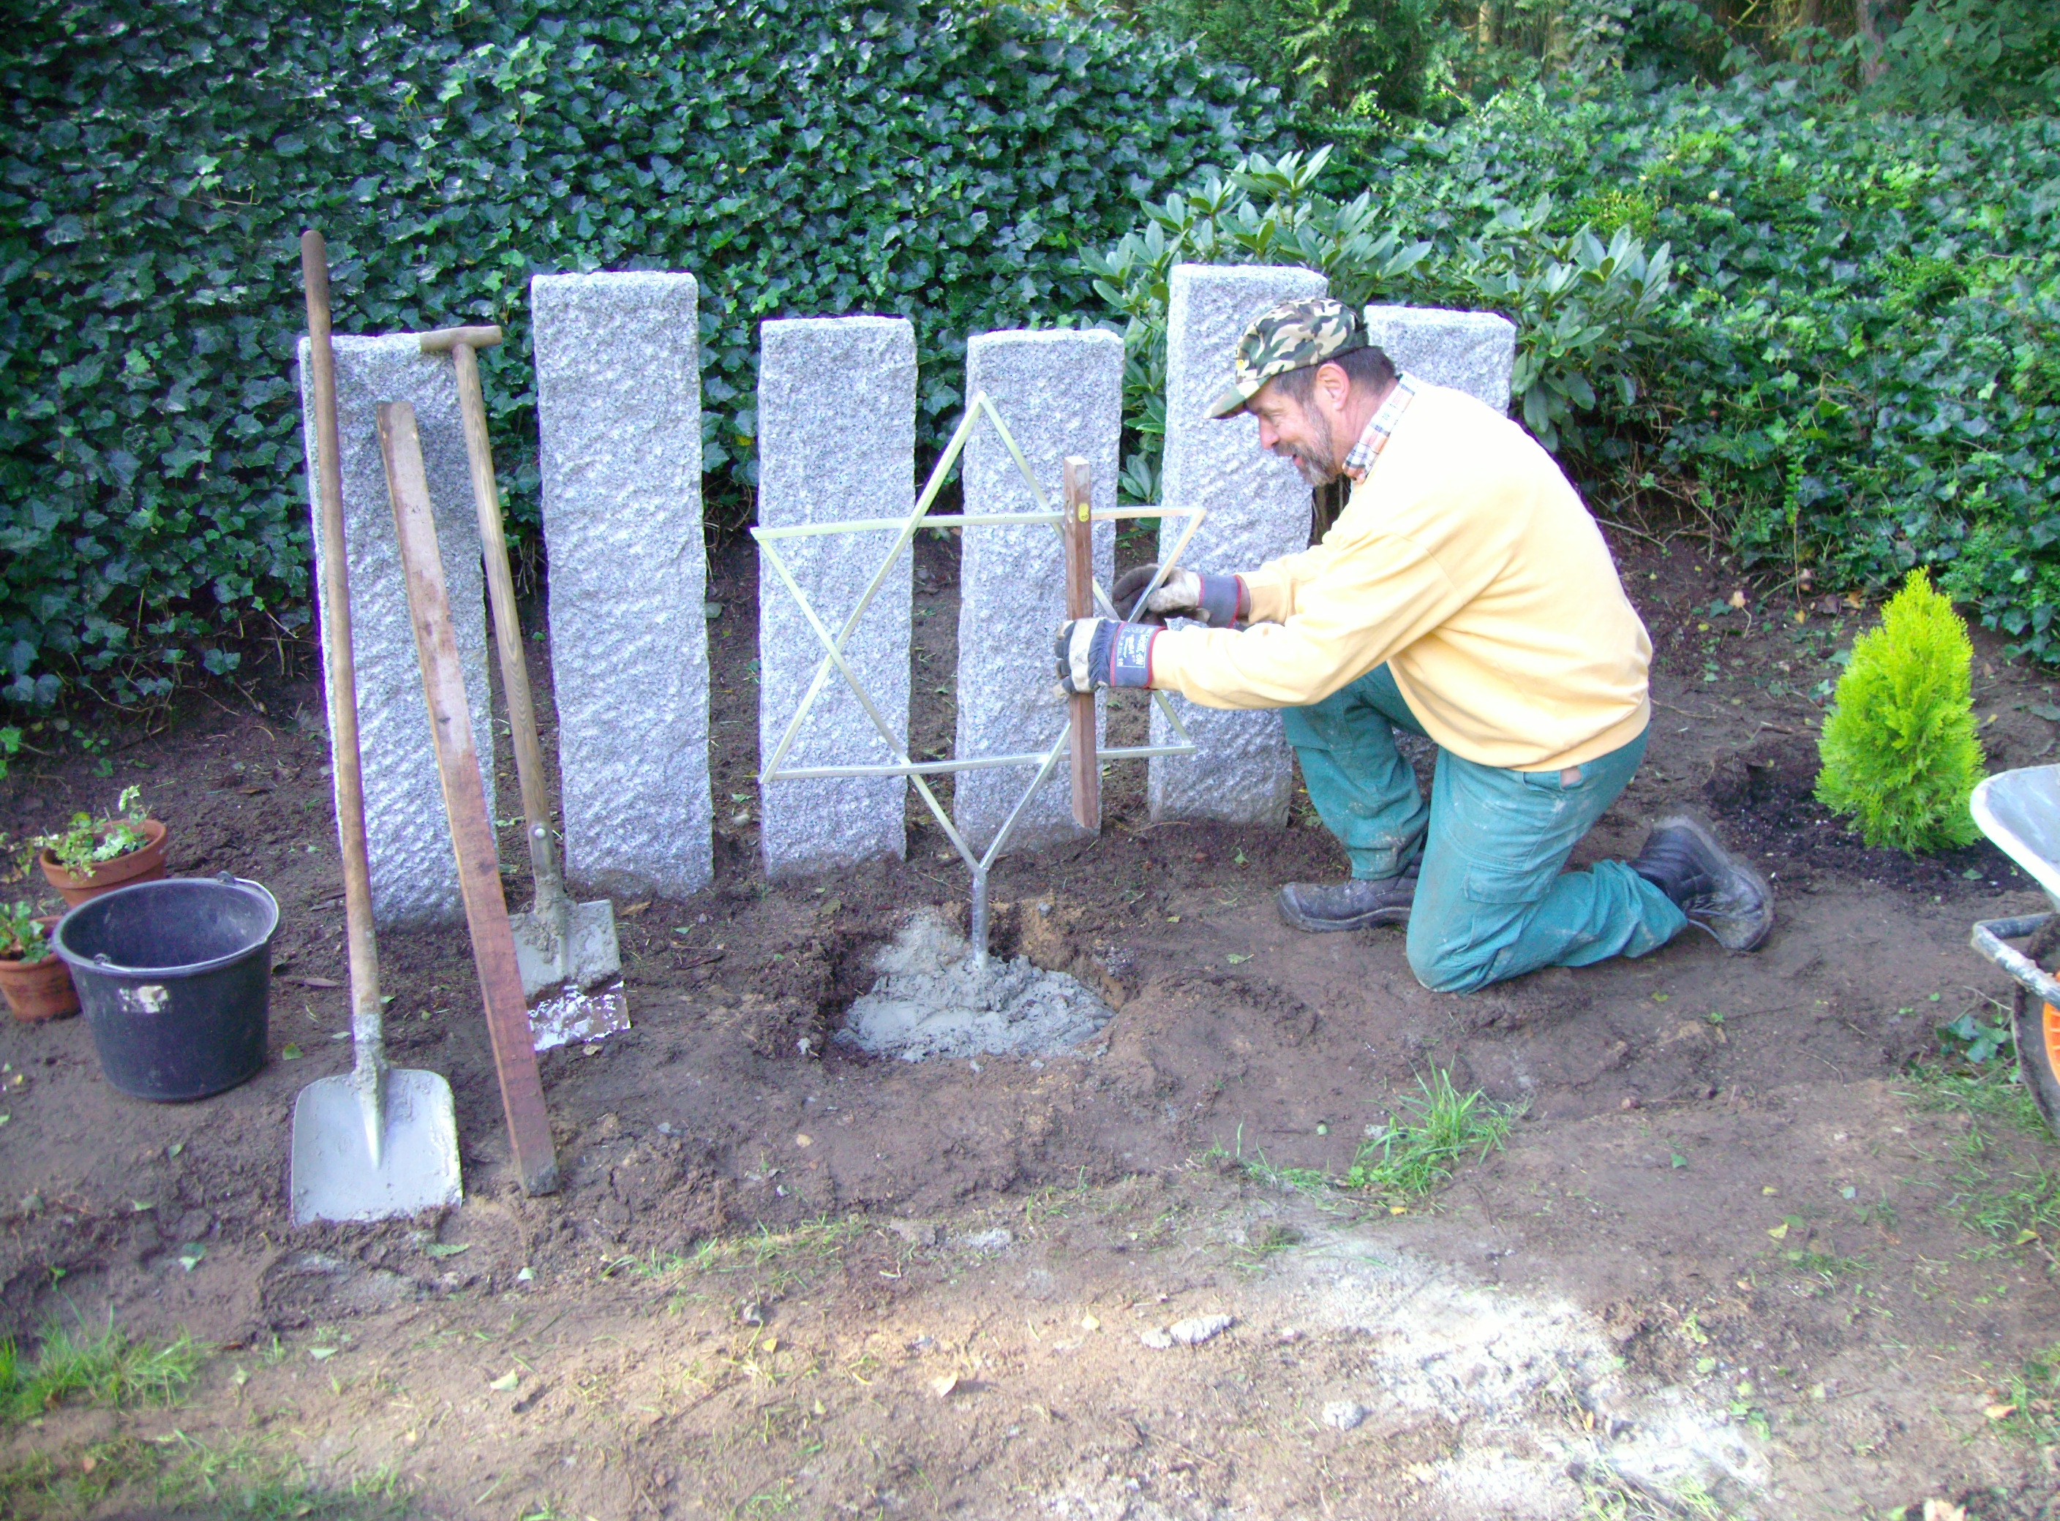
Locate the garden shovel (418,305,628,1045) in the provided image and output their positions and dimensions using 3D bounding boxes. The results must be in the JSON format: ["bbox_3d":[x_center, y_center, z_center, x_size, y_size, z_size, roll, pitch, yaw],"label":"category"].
[{"bbox_3d":[-0.789,-0.109,3.212,0.175,1.138,0.080,-9,-5,-13],"label":"garden shovel"}]

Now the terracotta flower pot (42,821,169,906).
[{"bbox_3d":[-1.550,0.217,3.529,0.202,0.165,0.202,-2,20,1],"label":"terracotta flower pot"}]

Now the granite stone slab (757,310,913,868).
[{"bbox_3d":[-0.345,-0.274,3.686,0.254,0.996,0.120,-2,21,-9],"label":"granite stone slab"}]

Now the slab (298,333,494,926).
[{"bbox_3d":[-1.040,-0.201,3.498,0.249,1.010,0.120,-4,22,-15],"label":"slab"}]

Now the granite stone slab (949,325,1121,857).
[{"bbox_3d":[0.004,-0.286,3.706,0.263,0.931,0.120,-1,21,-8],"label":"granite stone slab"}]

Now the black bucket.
[{"bbox_3d":[-1.288,0.351,3.150,0.315,0.240,0.315,3,22,-1],"label":"black bucket"}]

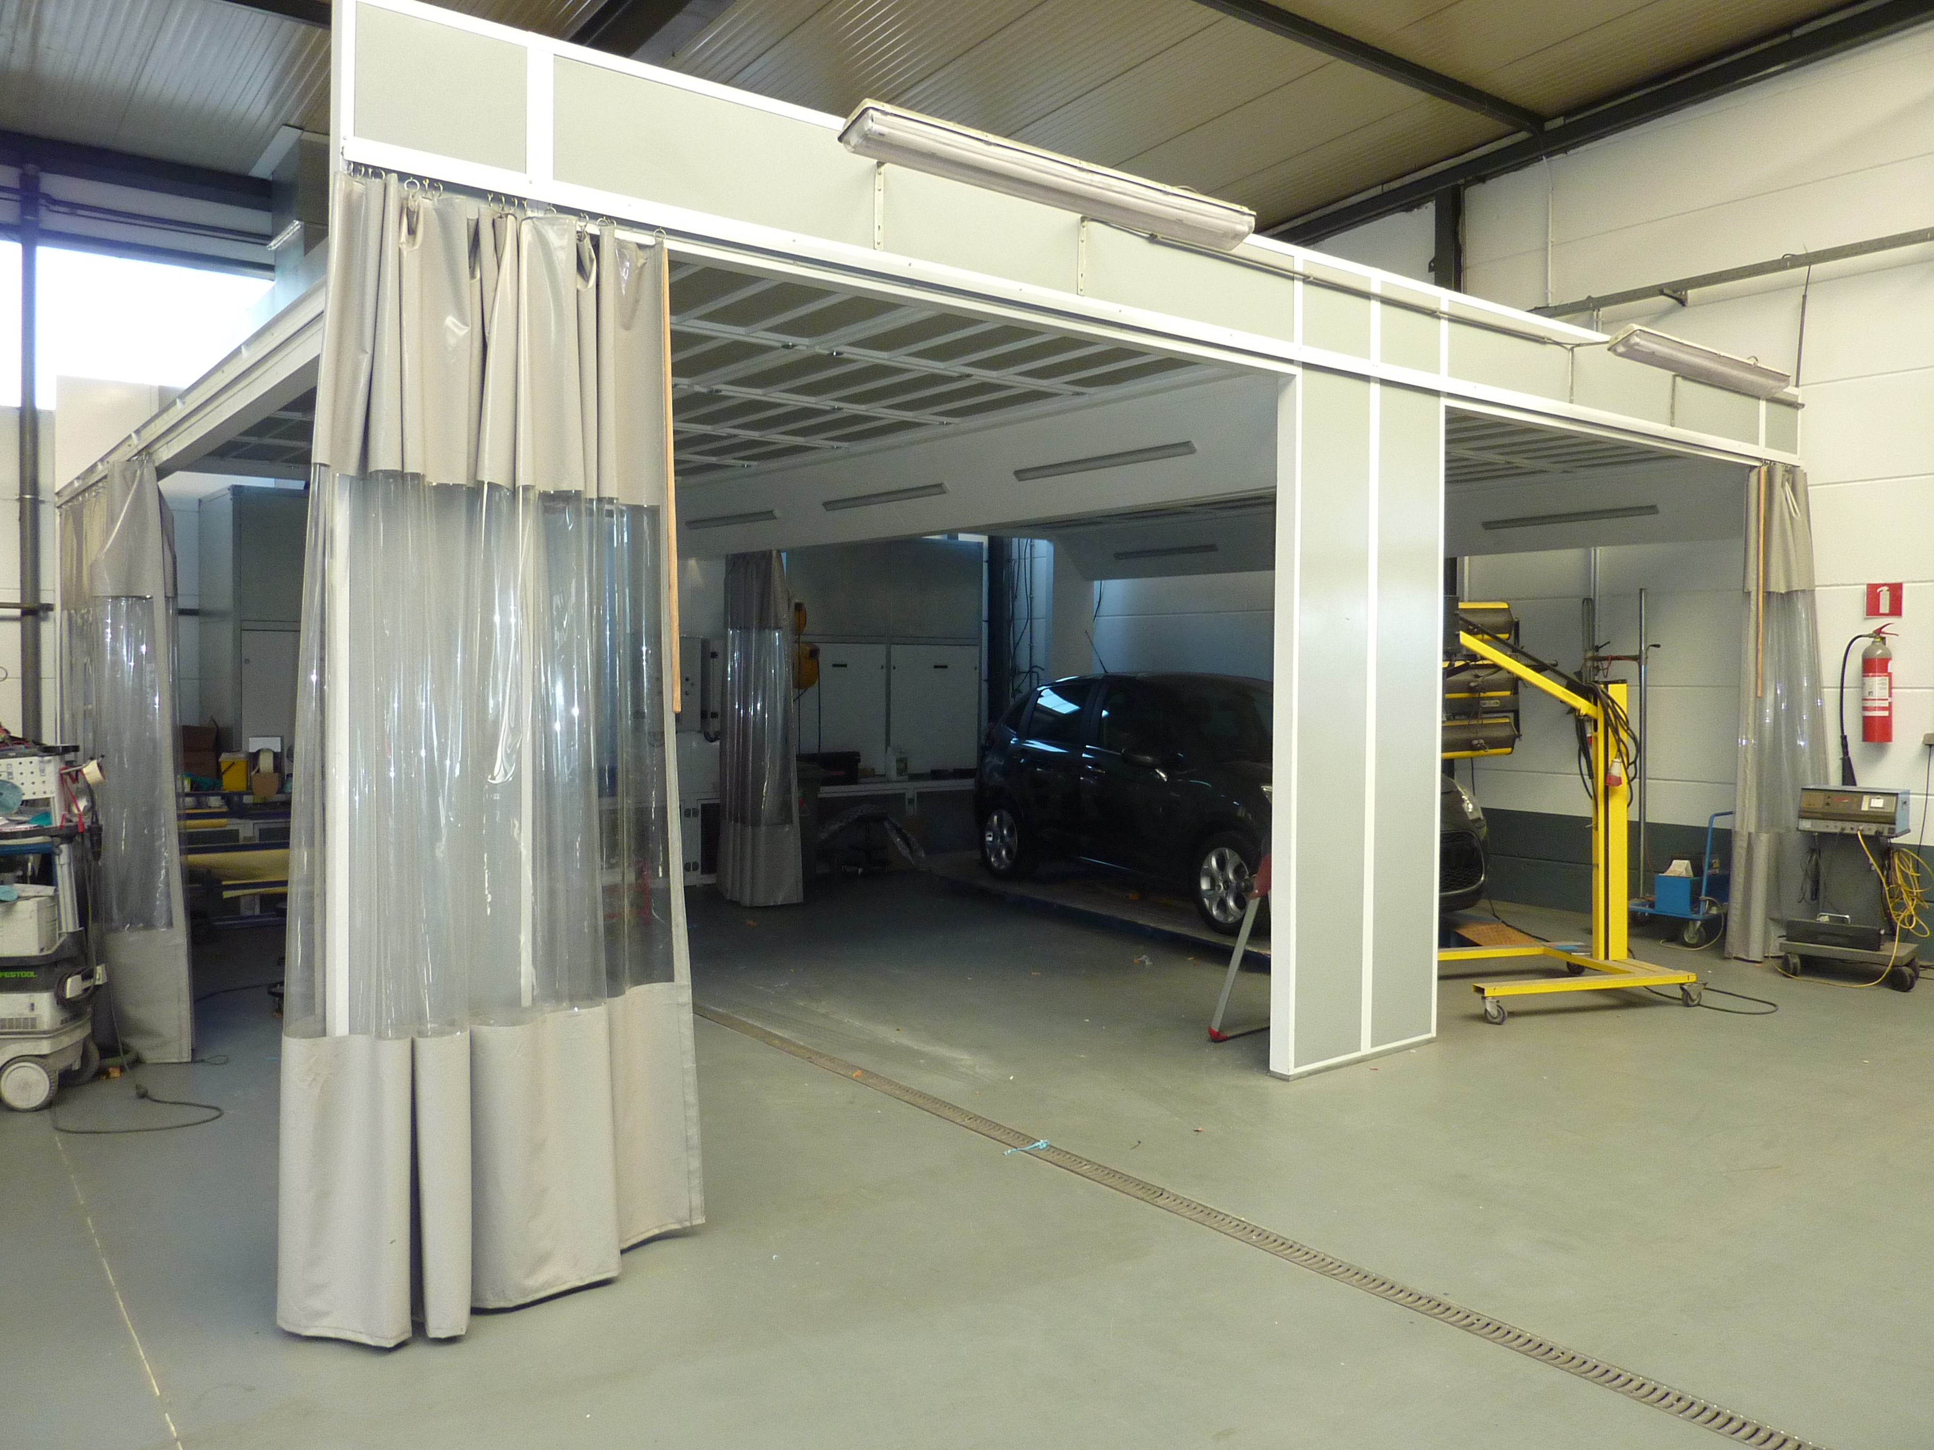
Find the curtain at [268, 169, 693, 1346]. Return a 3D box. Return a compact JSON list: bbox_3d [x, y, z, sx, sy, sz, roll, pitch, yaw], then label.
[{"bbox_3d":[-1.159,0.086,3.636,1.060,2.800,0.290,-2,3,-38],"label":"curtain"}]

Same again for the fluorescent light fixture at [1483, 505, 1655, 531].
[{"bbox_3d":[3.971,-1.370,9.257,1.220,0.080,0.050,3,48,51],"label":"fluorescent light fixture"}]

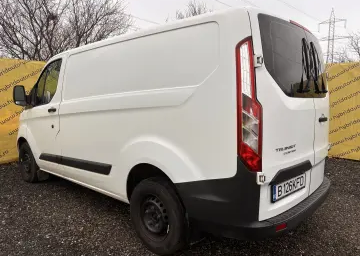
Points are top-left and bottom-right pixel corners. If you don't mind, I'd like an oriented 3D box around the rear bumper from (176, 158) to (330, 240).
[{"bbox_3d":[0.892,0.405,2.562,0.760,0.610,1.950,4,7,43],"label":"rear bumper"}]

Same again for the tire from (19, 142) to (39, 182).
[{"bbox_3d":[-2.553,0.579,4.643,0.660,0.665,0.220,4,7,43],"label":"tire"}]

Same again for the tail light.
[{"bbox_3d":[0.445,-0.151,1.749,0.180,0.880,0.190,4,7,43],"label":"tail light"}]

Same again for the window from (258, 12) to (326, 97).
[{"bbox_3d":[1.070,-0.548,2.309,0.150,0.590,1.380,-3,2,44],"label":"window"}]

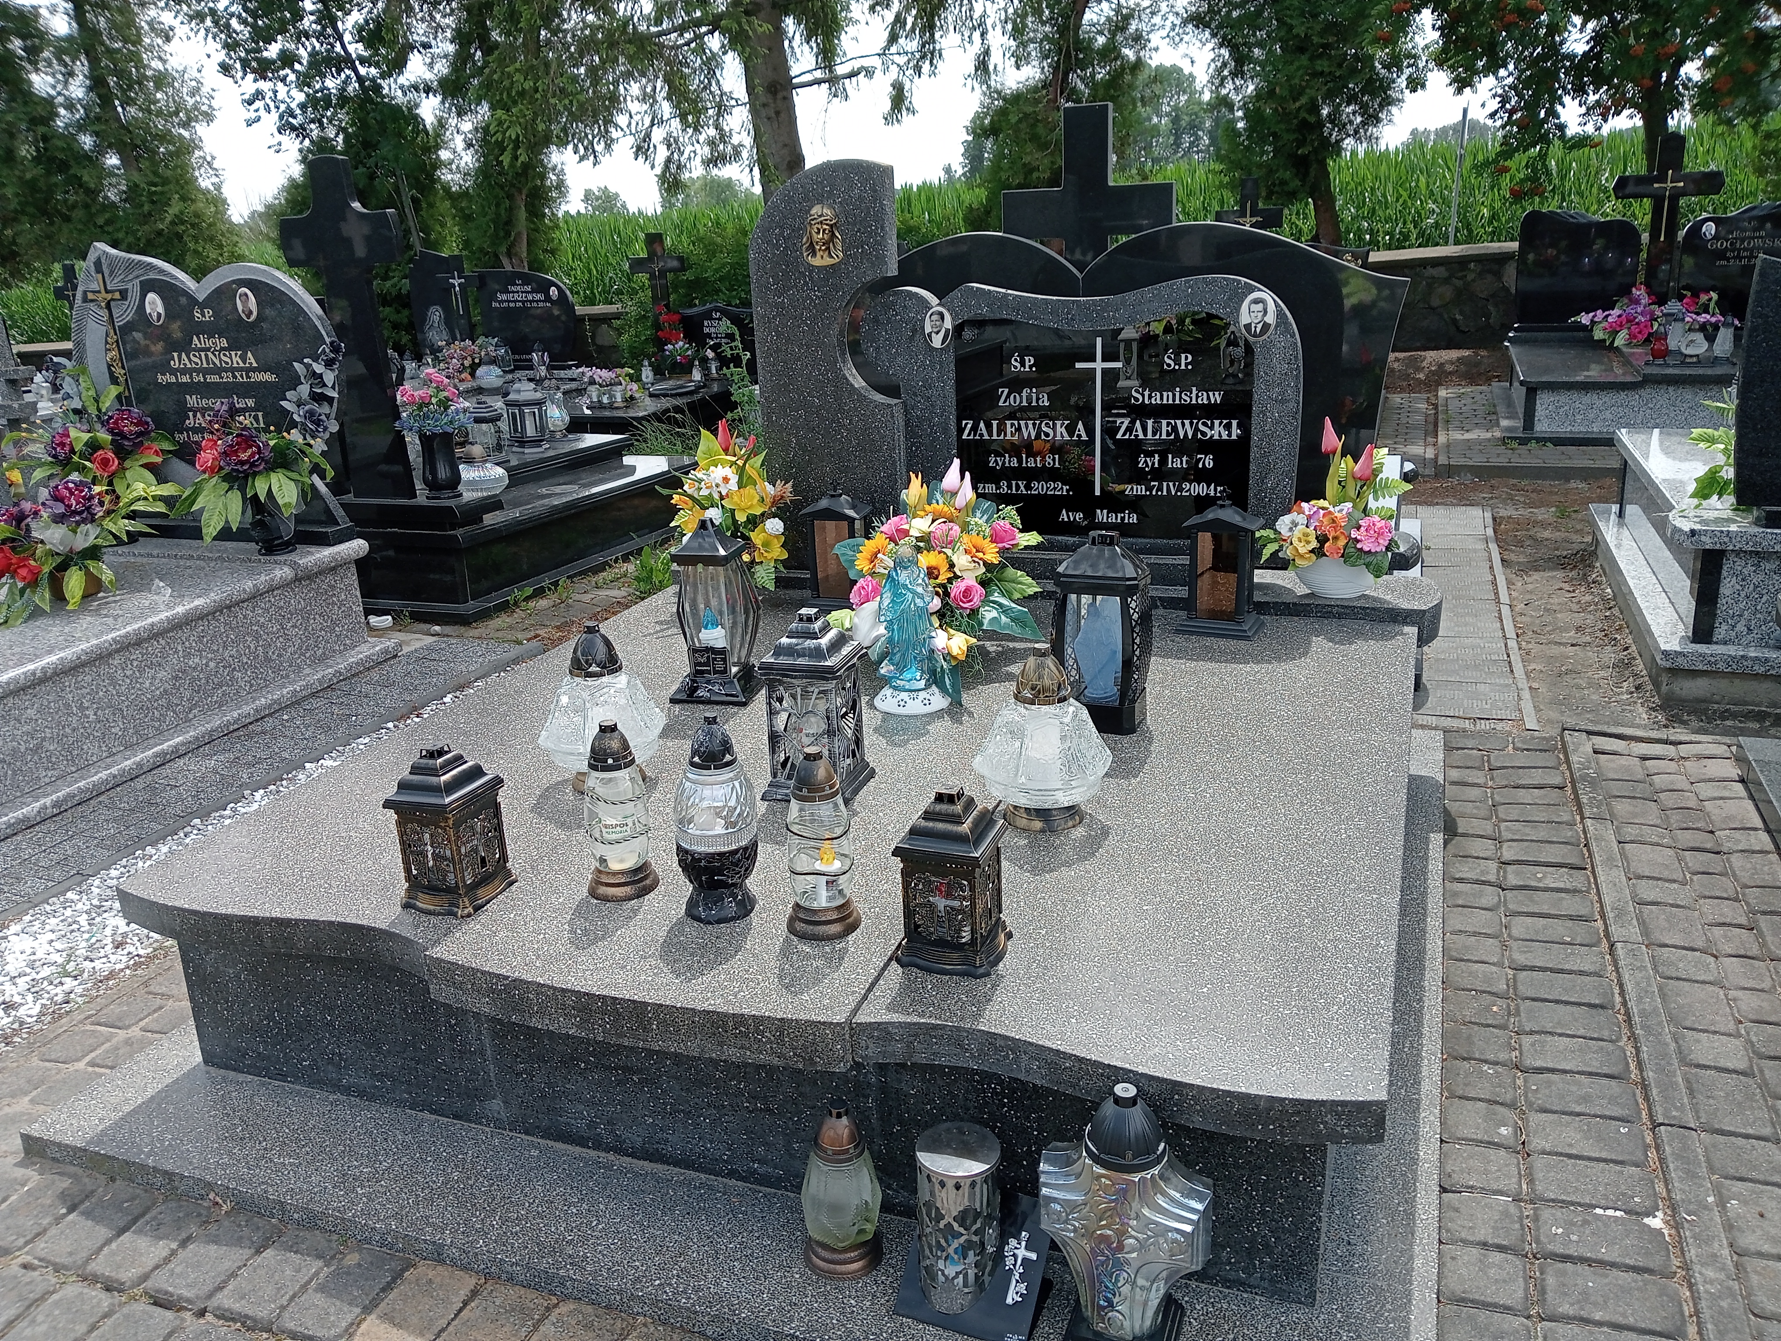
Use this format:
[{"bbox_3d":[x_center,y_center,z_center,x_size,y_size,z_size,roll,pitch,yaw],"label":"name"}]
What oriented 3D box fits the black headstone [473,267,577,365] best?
[{"bbox_3d":[-2.445,-2.402,9.793,0.782,0.624,0.090,4,20,19],"label":"black headstone"}]

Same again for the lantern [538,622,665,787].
[{"bbox_3d":[-0.500,0.054,2.546,0.211,0.291,0.211,-2,18,1],"label":"lantern"}]

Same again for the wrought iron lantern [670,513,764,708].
[{"bbox_3d":[-0.379,-0.143,3.212,0.180,0.401,0.180,2,19,12],"label":"wrought iron lantern"}]

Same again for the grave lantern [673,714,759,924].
[{"bbox_3d":[-0.266,0.222,2.233,0.128,0.323,0.128,-2,18,1],"label":"grave lantern"}]

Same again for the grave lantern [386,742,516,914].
[{"bbox_3d":[-0.709,0.242,2.315,0.132,0.261,0.132,5,20,21],"label":"grave lantern"}]

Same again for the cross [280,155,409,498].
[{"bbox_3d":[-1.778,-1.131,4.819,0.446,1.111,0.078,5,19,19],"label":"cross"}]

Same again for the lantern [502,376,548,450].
[{"bbox_3d":[-1.541,-1.087,6.089,0.186,0.289,0.186,5,19,19],"label":"lantern"}]

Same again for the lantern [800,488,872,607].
[{"bbox_3d":[-0.137,-0.346,3.938,0.184,0.310,0.170,6,20,21],"label":"lantern"}]

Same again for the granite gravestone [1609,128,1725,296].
[{"bbox_3d":[4.558,-2.598,8.495,0.588,1.083,0.098,5,19,19],"label":"granite gravestone"}]

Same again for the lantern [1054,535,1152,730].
[{"bbox_3d":[0.402,-0.086,2.760,0.176,0.361,0.181,5,19,19],"label":"lantern"}]

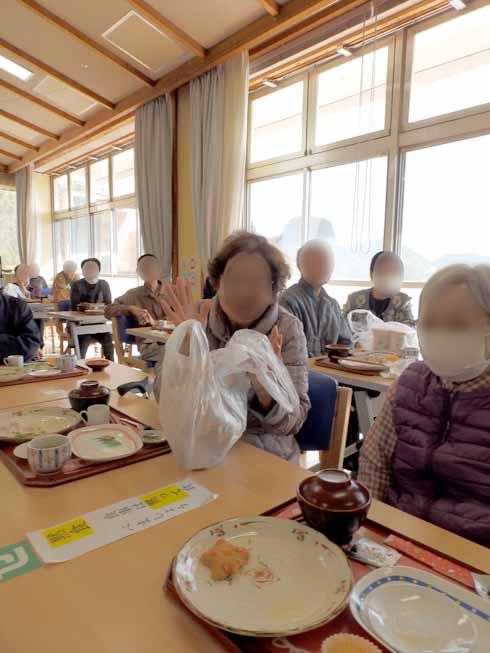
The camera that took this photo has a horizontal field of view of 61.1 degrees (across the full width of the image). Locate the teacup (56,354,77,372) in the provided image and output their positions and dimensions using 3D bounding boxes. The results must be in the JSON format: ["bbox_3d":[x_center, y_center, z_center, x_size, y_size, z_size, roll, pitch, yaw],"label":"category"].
[{"bbox_3d":[-0.725,0.145,1.691,0.078,0.057,0.078,-5,9,-44],"label":"teacup"}]

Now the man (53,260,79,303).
[{"bbox_3d":[-2.273,-0.208,5.427,0.470,1.230,0.760,-5,9,-41],"label":"man"}]

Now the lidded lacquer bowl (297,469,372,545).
[{"bbox_3d":[0.133,0.270,0.627,0.110,0.095,0.110,1,7,0],"label":"lidded lacquer bowl"}]

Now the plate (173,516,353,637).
[{"bbox_3d":[0.023,0.333,0.564,0.235,0.027,0.235,1,7,0],"label":"plate"}]

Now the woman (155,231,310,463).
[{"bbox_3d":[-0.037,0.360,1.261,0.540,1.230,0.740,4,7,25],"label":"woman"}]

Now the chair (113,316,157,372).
[{"bbox_3d":[-0.686,0.316,3.331,0.460,0.800,0.530,-5,9,-43],"label":"chair"}]

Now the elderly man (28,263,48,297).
[{"bbox_3d":[-2.946,-0.252,6.018,0.500,1.220,0.720,-3,8,-30],"label":"elderly man"}]

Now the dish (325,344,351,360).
[{"bbox_3d":[0.432,0.124,1.940,0.116,0.068,0.116,1,7,0],"label":"dish"}]

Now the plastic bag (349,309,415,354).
[{"bbox_3d":[0.691,0.041,2.075,0.250,0.250,0.300,-5,9,-44],"label":"plastic bag"}]

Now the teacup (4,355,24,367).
[{"bbox_3d":[-1.021,0.153,1.841,0.084,0.054,0.062,-3,8,-30],"label":"teacup"}]

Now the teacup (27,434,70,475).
[{"bbox_3d":[-0.414,0.274,0.882,0.085,0.059,0.085,-2,7,-24],"label":"teacup"}]

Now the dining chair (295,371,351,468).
[{"bbox_3d":[-0.033,0.547,1.315,0.530,0.790,0.470,-5,9,-44],"label":"dining chair"}]

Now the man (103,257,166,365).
[{"bbox_3d":[-0.664,0.108,2.977,0.560,1.250,0.780,-3,8,-32],"label":"man"}]

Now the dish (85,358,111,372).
[{"bbox_3d":[-0.649,0.175,1.839,0.101,0.039,0.101,-1,7,-17],"label":"dish"}]

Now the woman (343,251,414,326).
[{"bbox_3d":[0.683,0.219,2.251,0.460,1.250,0.740,6,8,35],"label":"woman"}]

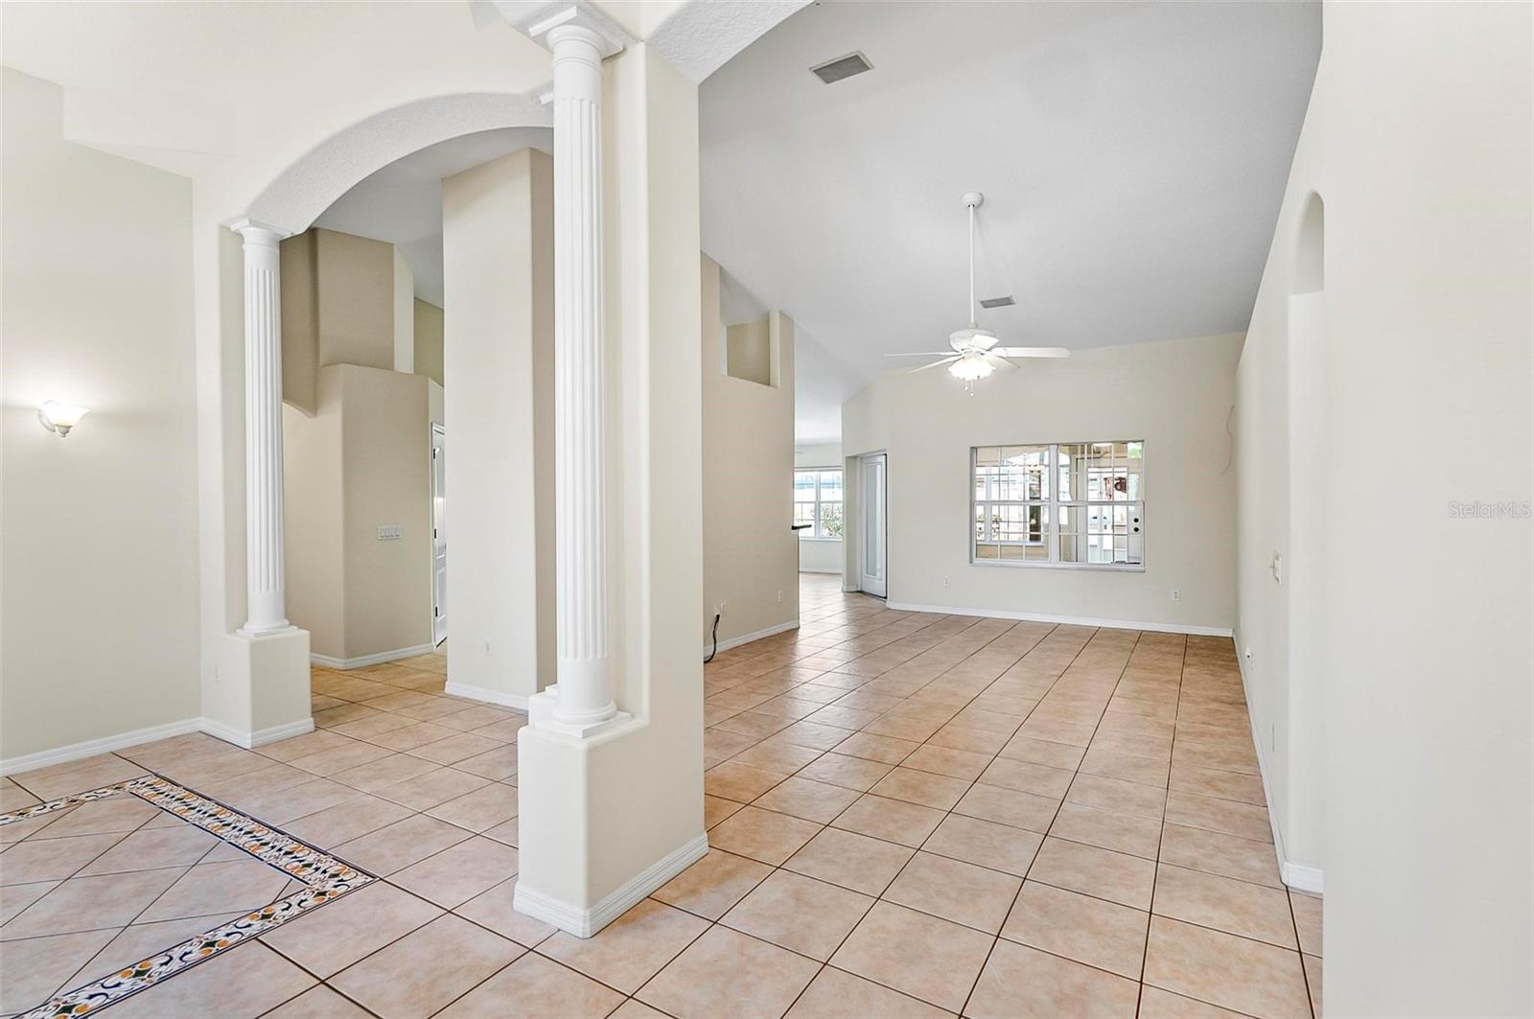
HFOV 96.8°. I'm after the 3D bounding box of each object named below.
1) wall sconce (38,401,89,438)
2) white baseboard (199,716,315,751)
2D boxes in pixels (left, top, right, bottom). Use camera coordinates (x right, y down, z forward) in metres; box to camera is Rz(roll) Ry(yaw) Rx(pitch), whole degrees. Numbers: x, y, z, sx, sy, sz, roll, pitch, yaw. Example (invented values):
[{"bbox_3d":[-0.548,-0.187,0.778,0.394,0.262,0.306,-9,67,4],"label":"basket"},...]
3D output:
[{"bbox_3d":[-3.804,-0.485,3.676,0.210,0.200,0.175,0,1,31],"label":"wall sconce"},{"bbox_3d":[-3.173,1.346,4.248,0.645,0.082,0.381,0,1,32],"label":"white baseboard"}]

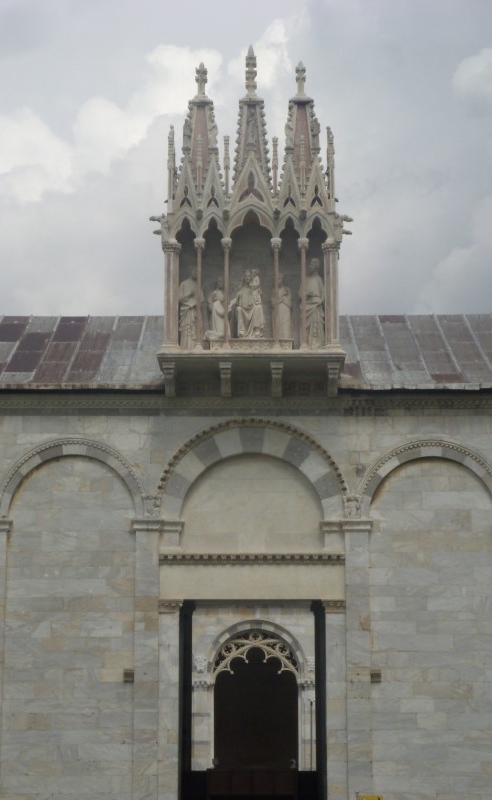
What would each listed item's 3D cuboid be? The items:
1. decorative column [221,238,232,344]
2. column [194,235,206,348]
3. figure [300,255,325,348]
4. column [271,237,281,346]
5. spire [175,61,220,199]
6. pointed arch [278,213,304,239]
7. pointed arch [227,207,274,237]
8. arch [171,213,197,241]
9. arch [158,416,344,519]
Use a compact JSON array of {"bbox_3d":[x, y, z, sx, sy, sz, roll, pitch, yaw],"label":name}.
[{"bbox_3d":[-0.365,-2.054,37.242,0.218,2.104,0.210,0,-13,0],"label":"decorative column"},{"bbox_3d":[-0.873,-2.058,37.473,0.200,2.230,0.200,0,-14,0],"label":"column"},{"bbox_3d":[1.292,-1.866,37.889,0.460,1.809,0.420,0,-14,0],"label":"figure"},{"bbox_3d":[0.578,-2.054,37.242,0.209,2.144,0.210,0,-13,0],"label":"column"},{"bbox_3d":[-0.917,-5.281,38.342,0.878,2.827,0.850,0,-13,0],"label":"spire"},{"bbox_3d":[0.870,-3.326,37.547,0.497,0.539,0.250,0,-13,0],"label":"pointed arch"},{"bbox_3d":[0.105,-3.414,37.566,0.899,0.640,0.250,0,-13,0],"label":"pointed arch"},{"bbox_3d":[-1.195,-3.321,37.545,0.497,0.549,0.250,0,-13,0],"label":"arch"},{"bbox_3d":[0.114,1.312,37.263,3.623,1.975,0.400,0,-14,0],"label":"arch"}]

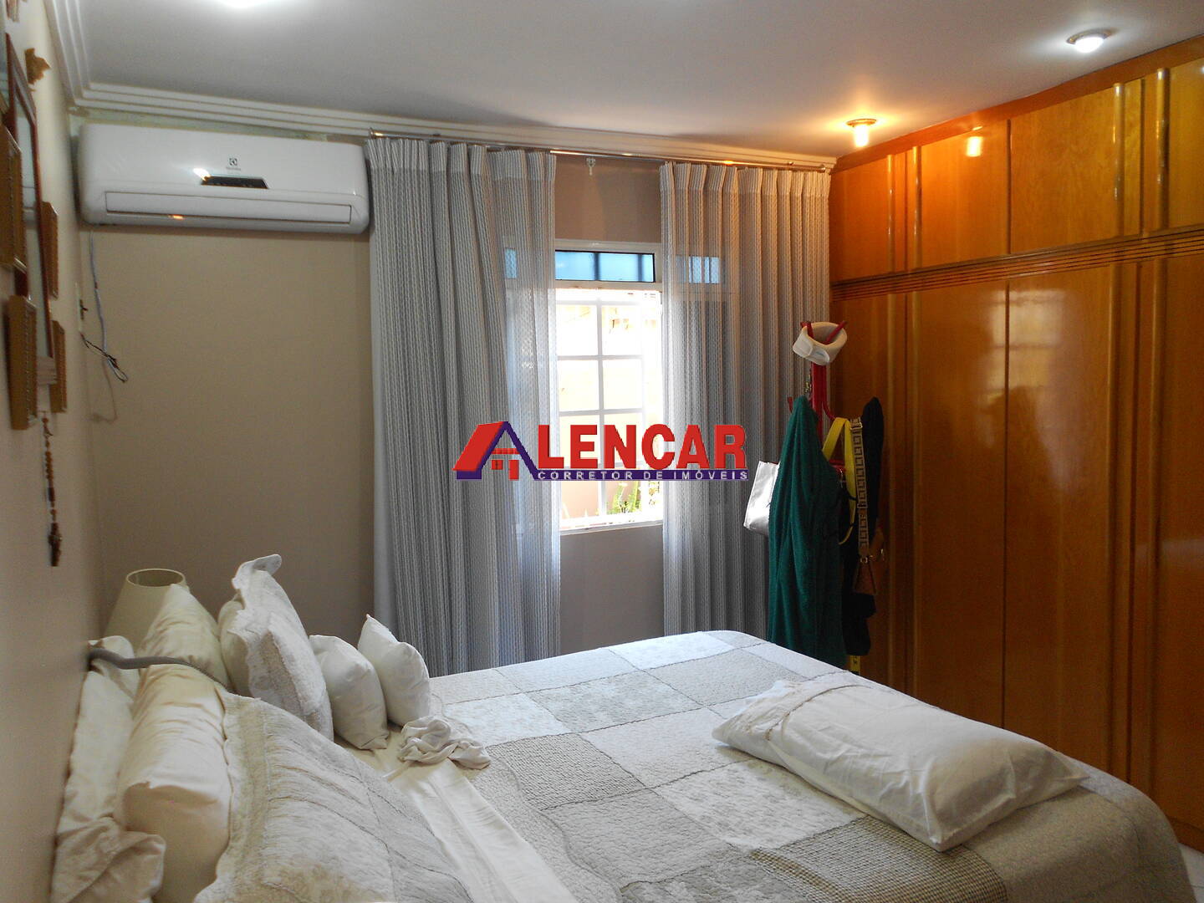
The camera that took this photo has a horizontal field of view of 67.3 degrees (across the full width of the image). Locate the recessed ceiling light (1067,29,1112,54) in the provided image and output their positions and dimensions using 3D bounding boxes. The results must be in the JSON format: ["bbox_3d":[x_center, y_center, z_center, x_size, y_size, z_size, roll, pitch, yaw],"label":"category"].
[{"bbox_3d":[1.484,-1.240,2.753,0.130,0.050,0.130,-4,5,-26],"label":"recessed ceiling light"}]

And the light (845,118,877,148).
[{"bbox_3d":[1.042,-1.278,3.639,0.120,0.095,0.120,-1,5,0],"label":"light"}]

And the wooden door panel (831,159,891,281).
[{"bbox_3d":[1.197,-1.059,4.163,0.035,0.505,0.420,-4,5,-26],"label":"wooden door panel"}]

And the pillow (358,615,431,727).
[{"bbox_3d":[-0.603,0.633,2.604,0.125,0.280,0.320,-17,11,-24],"label":"pillow"}]

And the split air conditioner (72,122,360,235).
[{"bbox_3d":[-1.273,-0.917,3.096,0.880,0.297,0.200,-4,5,-26],"label":"split air conditioner"}]

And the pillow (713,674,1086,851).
[{"bbox_3d":[0.675,0.695,2.243,0.500,0.125,0.740,-5,6,-36],"label":"pillow"}]

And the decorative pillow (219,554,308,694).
[{"bbox_3d":[-0.880,0.546,2.339,0.140,0.470,0.600,-14,9,-25],"label":"decorative pillow"}]

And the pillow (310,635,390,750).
[{"bbox_3d":[-0.692,0.649,2.473,0.125,0.280,0.320,-19,12,-24],"label":"pillow"}]

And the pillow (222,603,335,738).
[{"bbox_3d":[-0.773,0.577,2.294,0.140,0.450,0.580,-18,11,-24],"label":"pillow"}]

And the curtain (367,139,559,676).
[{"bbox_3d":[-0.484,0.075,3.394,0.740,2.370,0.110,-4,6,-27],"label":"curtain"}]

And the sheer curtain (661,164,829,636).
[{"bbox_3d":[0.655,-0.016,3.971,0.880,2.380,0.110,-4,6,-27],"label":"sheer curtain"}]

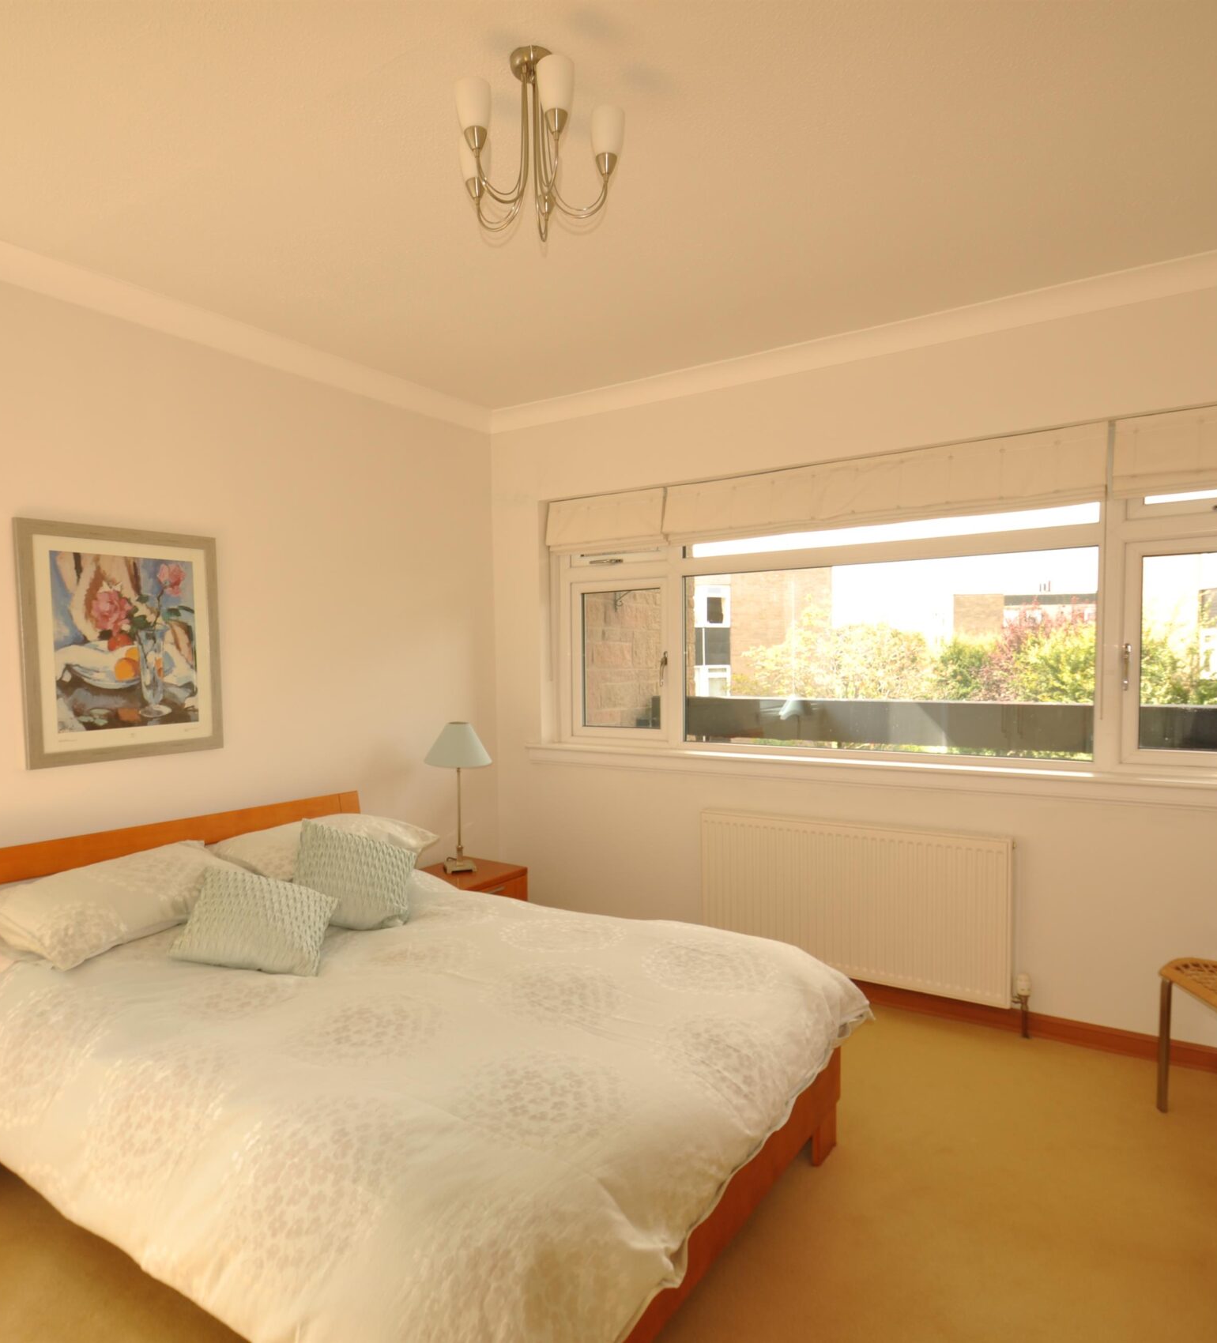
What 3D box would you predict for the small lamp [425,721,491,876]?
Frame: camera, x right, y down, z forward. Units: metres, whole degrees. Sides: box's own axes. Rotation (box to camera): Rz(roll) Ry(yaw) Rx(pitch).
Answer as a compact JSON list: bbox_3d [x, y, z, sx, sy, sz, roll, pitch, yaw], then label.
[{"bbox_3d":[-0.702,0.579,3.881,0.292,0.671,0.292,-1,2,0],"label":"small lamp"}]

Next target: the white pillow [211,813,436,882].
[{"bbox_3d":[-1.026,0.665,3.109,0.416,0.158,0.683,27,16,29],"label":"white pillow"}]

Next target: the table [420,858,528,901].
[{"bbox_3d":[-0.684,1.138,3.756,0.426,0.441,0.495,0,2,33],"label":"table"}]

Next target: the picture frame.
[{"bbox_3d":[-1.593,-0.090,2.803,0.030,0.756,0.641,0,2,33],"label":"picture frame"}]

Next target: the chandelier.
[{"bbox_3d":[-0.154,-1.069,1.707,0.356,0.332,0.356,-1,2,0],"label":"chandelier"}]

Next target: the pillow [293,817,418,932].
[{"bbox_3d":[-0.857,0.690,2.823,0.386,0.129,0.366,21,32,-19],"label":"pillow"}]

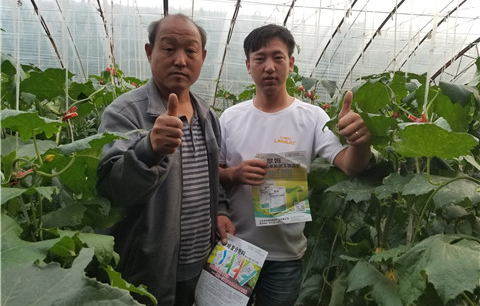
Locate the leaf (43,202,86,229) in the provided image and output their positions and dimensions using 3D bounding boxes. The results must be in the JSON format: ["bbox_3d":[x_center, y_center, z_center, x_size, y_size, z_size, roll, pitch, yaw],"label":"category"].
[{"bbox_3d":[-0.463,0.162,0.950,0.116,0.062,0.080,1,4,0],"label":"leaf"}]

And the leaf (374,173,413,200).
[{"bbox_3d":[0.426,0.093,1.000,0.105,0.061,0.090,1,4,0],"label":"leaf"}]

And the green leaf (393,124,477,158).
[{"bbox_3d":[0.486,-0.031,0.900,0.210,0.076,0.130,1,4,0],"label":"green leaf"}]

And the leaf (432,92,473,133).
[{"bbox_3d":[0.590,-0.115,1.000,0.111,0.111,0.060,1,4,0],"label":"leaf"}]

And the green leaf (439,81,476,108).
[{"bbox_3d":[0.585,-0.157,0.970,0.102,0.067,0.080,1,4,0],"label":"green leaf"}]

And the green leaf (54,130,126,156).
[{"bbox_3d":[-0.352,-0.023,0.860,0.172,0.051,0.100,1,4,0],"label":"green leaf"}]

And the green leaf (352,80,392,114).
[{"bbox_3d":[0.397,-0.169,1.080,0.120,0.102,0.060,1,4,0],"label":"green leaf"}]

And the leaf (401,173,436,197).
[{"bbox_3d":[0.485,0.088,0.980,0.098,0.056,0.090,1,4,0],"label":"leaf"}]

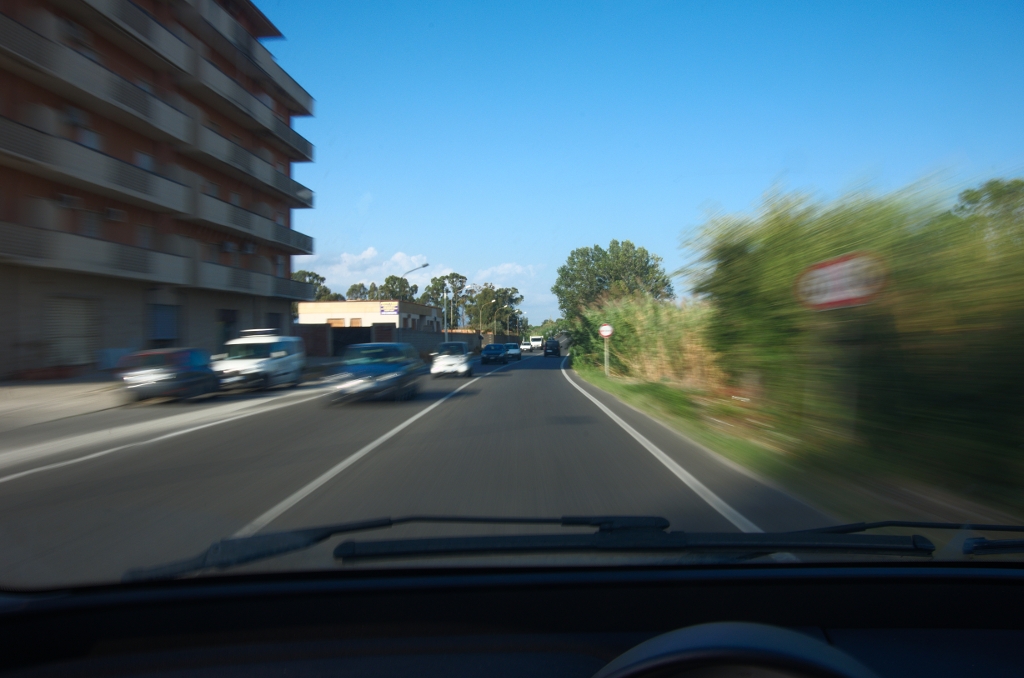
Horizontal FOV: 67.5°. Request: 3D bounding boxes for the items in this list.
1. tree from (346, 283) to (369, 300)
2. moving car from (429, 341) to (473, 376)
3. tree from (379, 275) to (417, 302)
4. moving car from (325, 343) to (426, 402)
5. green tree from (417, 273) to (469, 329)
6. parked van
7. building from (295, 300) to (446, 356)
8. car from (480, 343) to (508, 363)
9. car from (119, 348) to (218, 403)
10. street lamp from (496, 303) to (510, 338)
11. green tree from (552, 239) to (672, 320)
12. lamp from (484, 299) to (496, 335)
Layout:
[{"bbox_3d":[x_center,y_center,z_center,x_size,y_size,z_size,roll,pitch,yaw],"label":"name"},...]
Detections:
[{"bbox_3d":[-27.200,-3.950,135.000,4.400,12.000,4.400,0,0,0],"label":"tree"},{"bbox_3d":[-2.550,0.900,34.000,1.620,1.480,3.550,0,0,2],"label":"moving car"},{"bbox_3d":[-19.300,-4.500,130.000,6.800,12.900,6.800,0,0,0],"label":"tree"},{"bbox_3d":[-3.380,0.815,19.900,1.700,1.430,4.000,0,0,1],"label":"moving car"},{"bbox_3d":[-11.800,-4.650,130.000,8.800,13.300,8.500,0,0,0],"label":"green tree"},{"bbox_3d":[-8.750,0.650,26.600,1.780,1.880,4.200,0,0,3],"label":"parked van"},{"bbox_3d":[-11.200,-0.660,63.900,7.900,4.300,12.600,0,0,10],"label":"building"},{"bbox_3d":[-1.190,1.090,55.300,1.720,1.460,4.200,0,0,3],"label":"car"},{"bbox_3d":[-9.900,0.920,22.300,1.680,1.430,3.900,0,0,-3],"label":"car"},{"bbox_3d":[-1.700,-1.900,129.000,2.200,7.850,0.400,0,0,6],"label":"street lamp"},{"bbox_3d":[9.400,-3.800,72.000,11.300,11.400,11.000,0,0,0],"label":"green tree"},{"bbox_3d":[-3.400,-1.900,113.500,2.200,7.600,0.400,0,0,6],"label":"lamp"}]

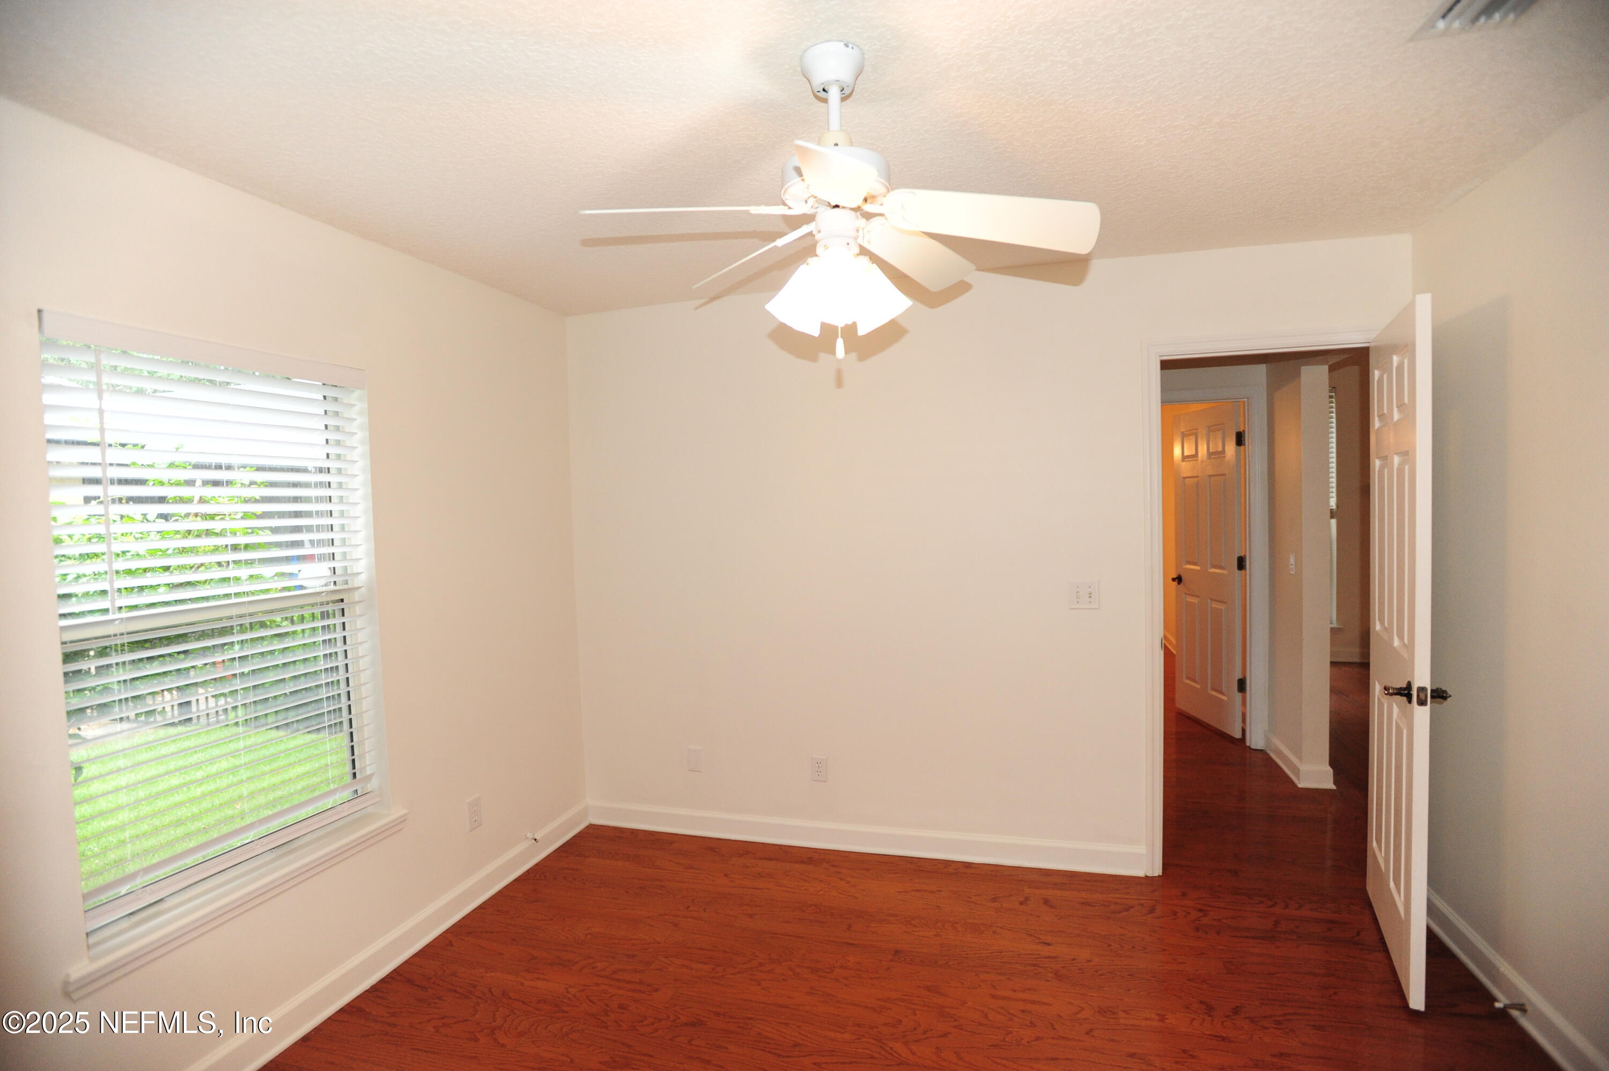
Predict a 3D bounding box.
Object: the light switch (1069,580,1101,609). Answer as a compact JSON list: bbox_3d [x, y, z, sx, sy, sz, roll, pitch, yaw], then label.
[{"bbox_3d":[1.115,0.238,3.021,0.116,0.114,0.016,-1,3,16],"label":"light switch"}]

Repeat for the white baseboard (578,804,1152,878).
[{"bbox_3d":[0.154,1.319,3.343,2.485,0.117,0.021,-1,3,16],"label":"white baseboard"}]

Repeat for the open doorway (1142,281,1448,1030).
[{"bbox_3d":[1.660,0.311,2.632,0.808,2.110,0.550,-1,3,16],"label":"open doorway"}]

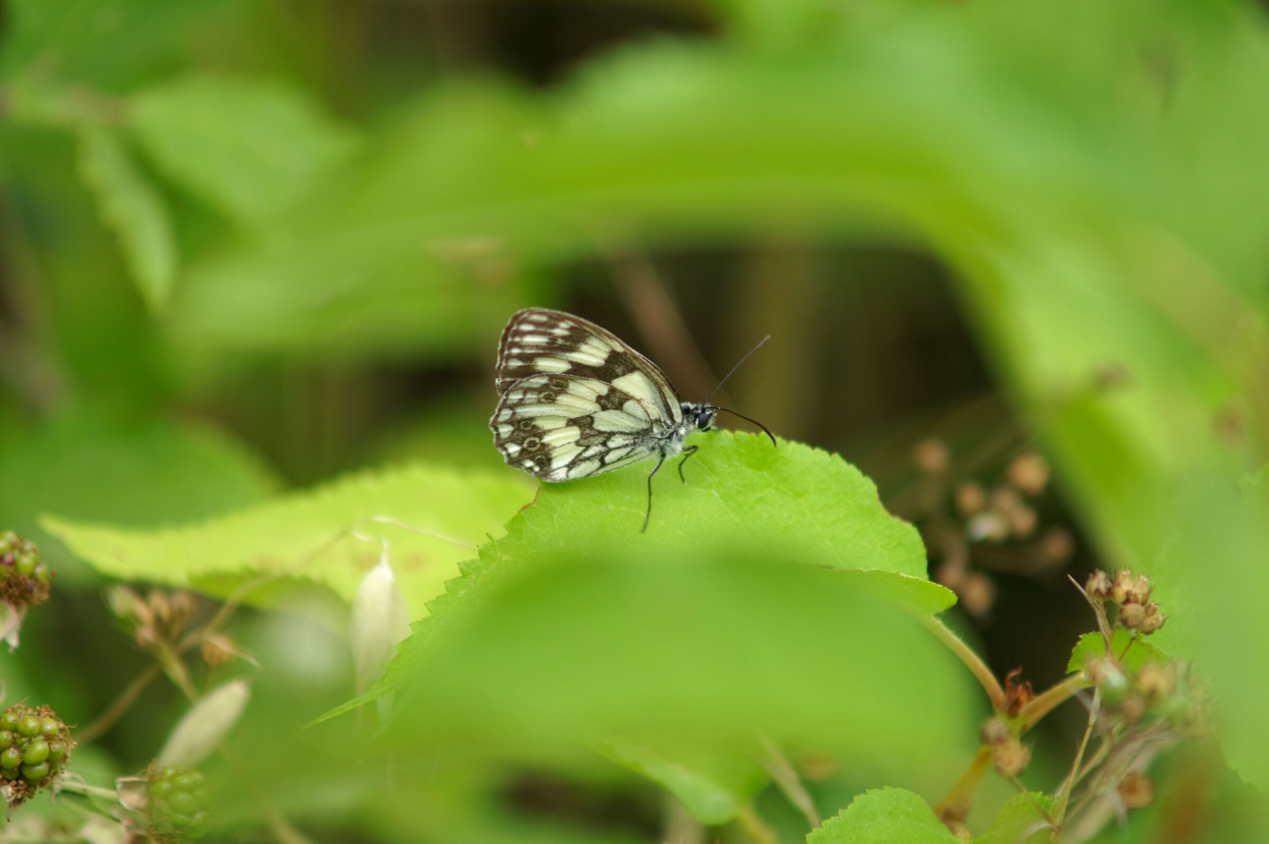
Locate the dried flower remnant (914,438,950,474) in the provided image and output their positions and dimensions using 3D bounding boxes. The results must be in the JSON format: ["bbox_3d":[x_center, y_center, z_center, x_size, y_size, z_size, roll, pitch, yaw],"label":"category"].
[{"bbox_3d":[0.038,0.004,1.420,0.004,0.004,0.004,0,18,0],"label":"dried flower remnant"}]

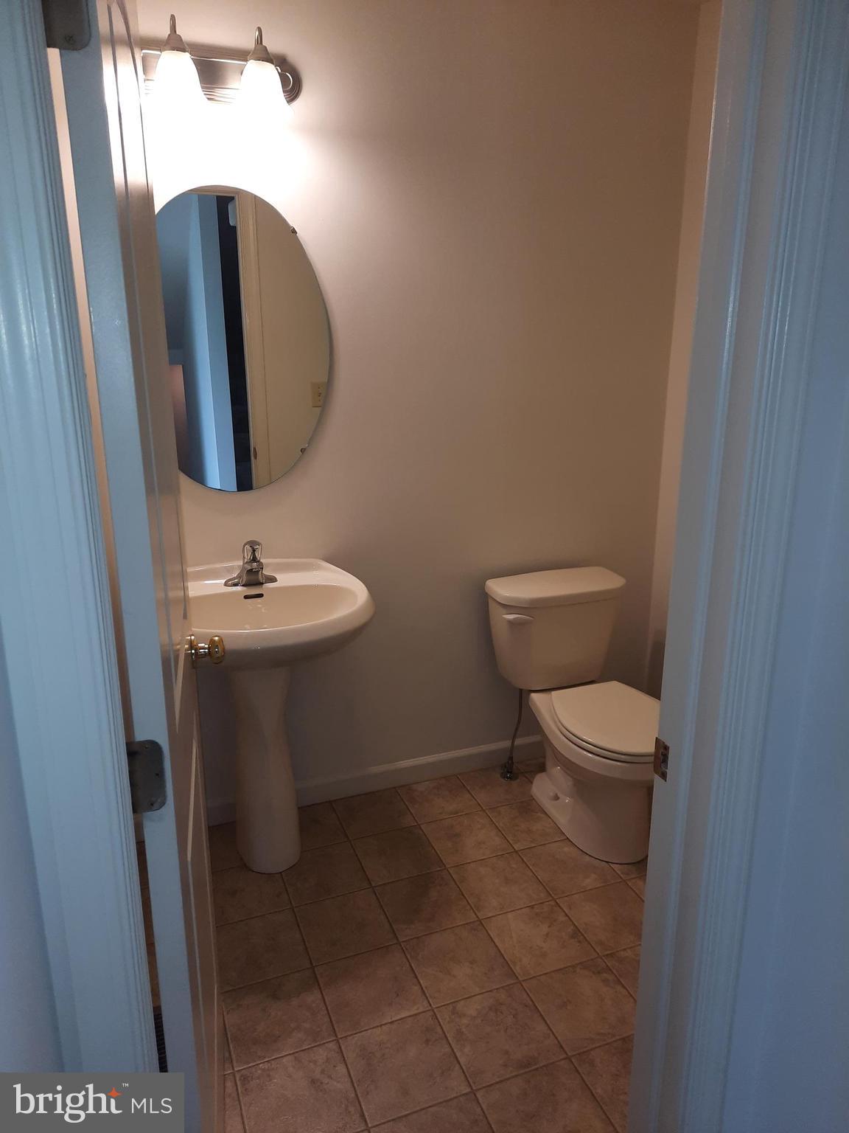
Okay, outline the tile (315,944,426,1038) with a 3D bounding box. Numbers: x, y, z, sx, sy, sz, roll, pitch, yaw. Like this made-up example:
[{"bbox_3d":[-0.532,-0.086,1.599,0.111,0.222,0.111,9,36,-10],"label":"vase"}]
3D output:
[{"bbox_3d":[-0.129,1.028,1.993,0.227,0.010,0.227,-6,18,-20],"label":"tile"}]

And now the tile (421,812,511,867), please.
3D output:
[{"bbox_3d":[0.134,0.857,2.566,0.227,0.010,0.227,-6,18,-20],"label":"tile"}]

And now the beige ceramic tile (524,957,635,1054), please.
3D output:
[{"bbox_3d":[0.381,1.032,1.929,0.225,0.010,0.225,-6,18,-20],"label":"beige ceramic tile"}]

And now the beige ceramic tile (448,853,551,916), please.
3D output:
[{"bbox_3d":[0.215,0.908,2.337,0.225,0.010,0.225,-6,18,-20],"label":"beige ceramic tile"}]

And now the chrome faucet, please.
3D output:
[{"bbox_3d":[-0.490,-0.007,2.315,0.153,0.125,0.135,-6,18,-20],"label":"chrome faucet"}]

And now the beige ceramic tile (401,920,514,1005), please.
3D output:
[{"bbox_3d":[0.086,1.005,2.073,0.227,0.010,0.227,-6,18,-20],"label":"beige ceramic tile"}]

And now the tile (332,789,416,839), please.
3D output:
[{"bbox_3d":[-0.164,0.809,2.665,0.225,0.010,0.225,-6,18,-20],"label":"tile"}]

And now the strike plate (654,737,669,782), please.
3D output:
[{"bbox_3d":[0.347,0.281,1.189,0.004,0.057,0.029,-6,18,-20],"label":"strike plate"}]

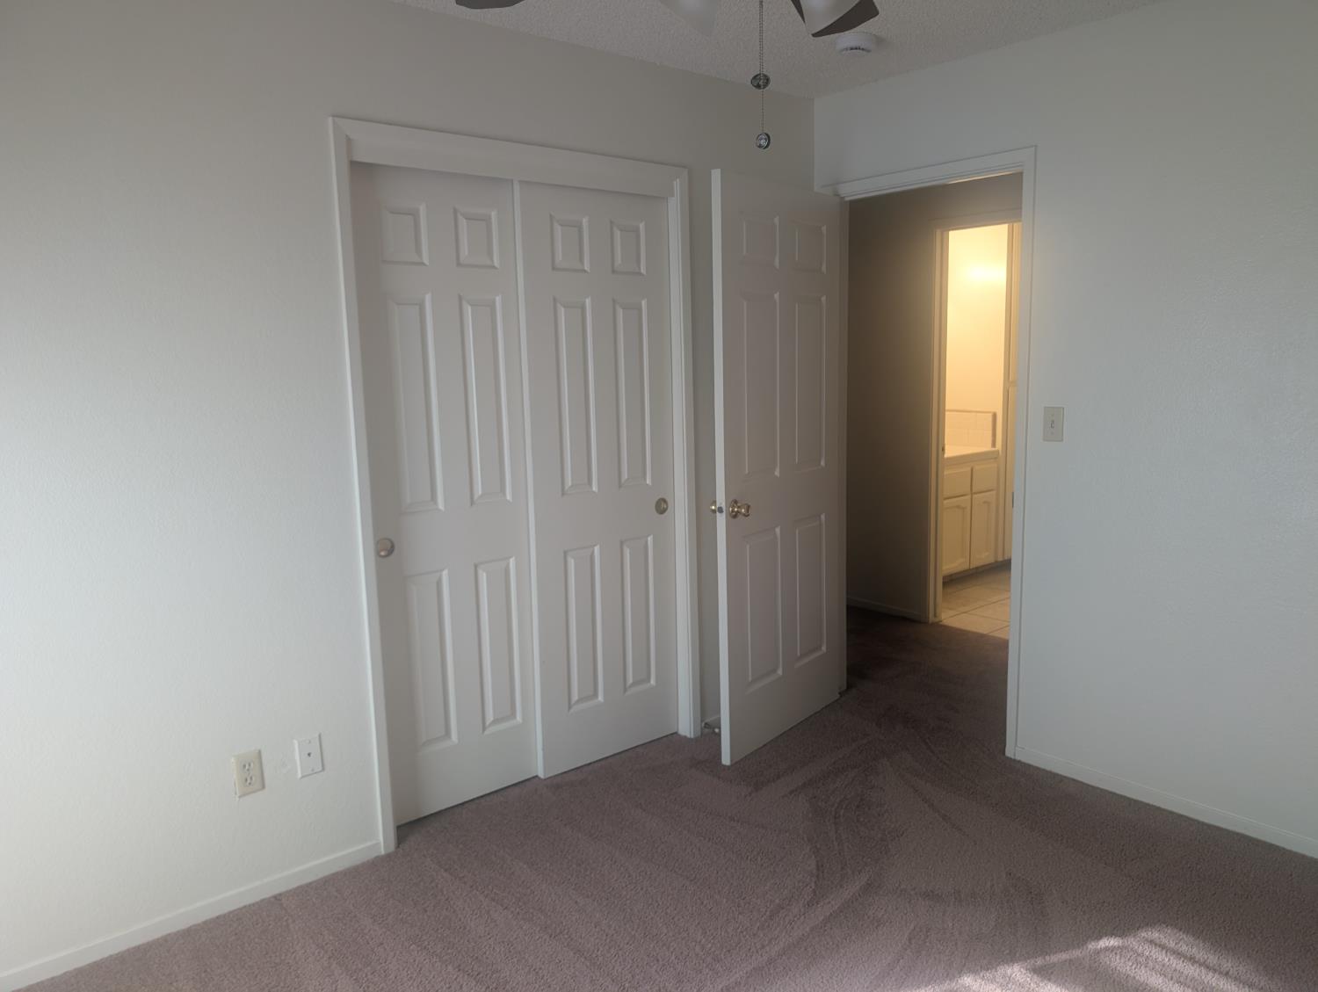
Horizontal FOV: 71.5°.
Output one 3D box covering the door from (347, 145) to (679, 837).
[{"bbox_3d":[-0.433,-0.019,3.089,1.178,2.012,0.075,-8,11,-39],"label":"door"}]

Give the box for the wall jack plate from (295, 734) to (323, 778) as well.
[{"bbox_3d":[-0.977,0.730,2.564,0.070,0.115,0.008,-8,11,-39],"label":"wall jack plate"}]

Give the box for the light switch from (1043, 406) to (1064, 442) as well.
[{"bbox_3d":[1.300,-0.235,3.021,0.012,0.115,0.070,-8,11,-39],"label":"light switch"}]

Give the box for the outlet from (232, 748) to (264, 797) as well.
[{"bbox_3d":[-1.102,0.751,2.463,0.071,0.116,0.008,-8,11,-39],"label":"outlet"}]

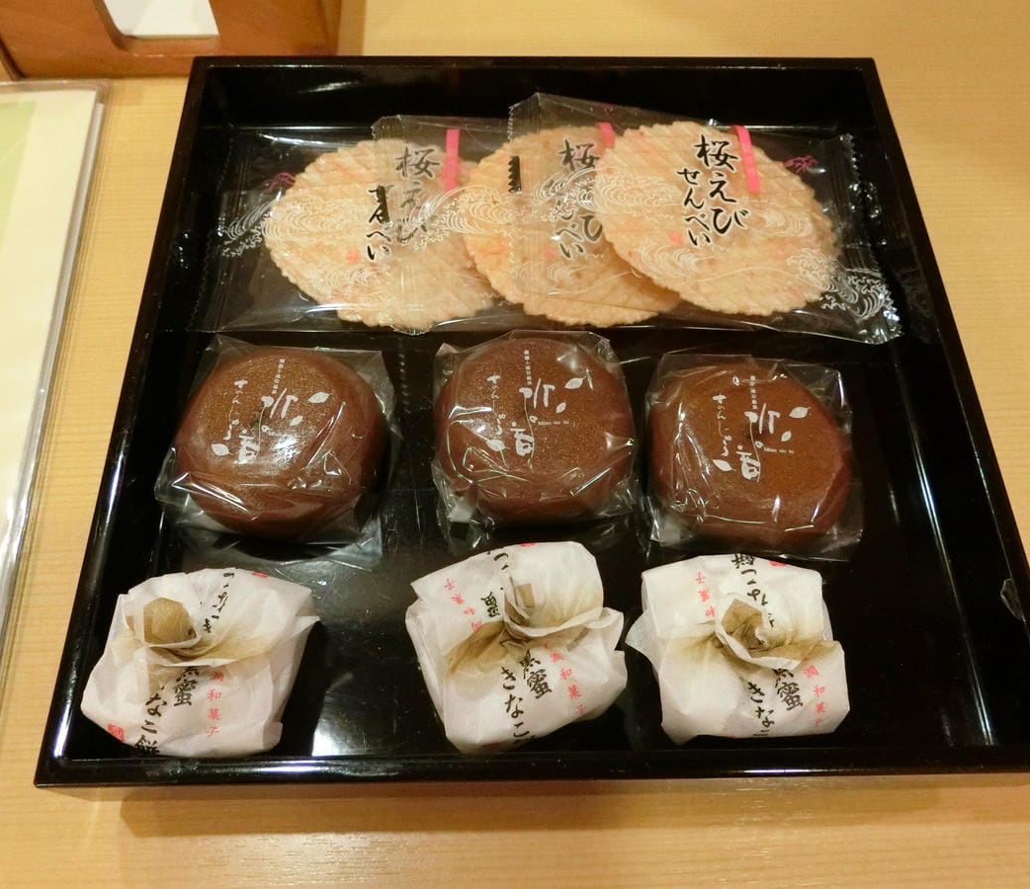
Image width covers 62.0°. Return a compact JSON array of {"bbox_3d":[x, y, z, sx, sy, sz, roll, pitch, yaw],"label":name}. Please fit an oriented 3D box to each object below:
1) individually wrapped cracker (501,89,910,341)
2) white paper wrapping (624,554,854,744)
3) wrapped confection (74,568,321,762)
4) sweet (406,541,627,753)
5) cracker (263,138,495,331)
[{"bbox_3d":[0.066,-0.082,0.306,0.134,0.014,0.098,4,63,-6],"label":"individually wrapped cracker"},{"bbox_3d":[0.061,0.054,0.236,0.059,0.033,0.051,-1,63,-2],"label":"white paper wrapping"},{"bbox_3d":[-0.083,0.058,0.231,0.058,0.033,0.050,5,63,1],"label":"wrapped confection"},{"bbox_3d":[0.002,0.053,0.235,0.059,0.033,0.052,-19,65,-10],"label":"sweet"},{"bbox_3d":[-0.047,-0.079,0.313,0.088,0.008,0.089,0,63,-2],"label":"cracker"}]

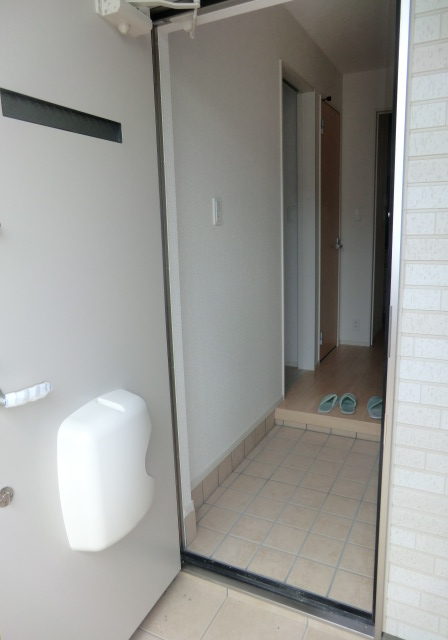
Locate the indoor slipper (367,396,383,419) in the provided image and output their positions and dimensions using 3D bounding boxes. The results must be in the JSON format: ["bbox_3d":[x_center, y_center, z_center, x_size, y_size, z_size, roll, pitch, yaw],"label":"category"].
[{"bbox_3d":[0.933,0.524,2.715,0.097,0.063,0.265,2,11,21],"label":"indoor slipper"}]

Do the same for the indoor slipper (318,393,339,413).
[{"bbox_3d":[0.679,0.514,2.830,0.097,0.063,0.265,4,12,29],"label":"indoor slipper"}]

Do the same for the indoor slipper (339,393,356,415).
[{"bbox_3d":[0.784,0.514,2.803,0.097,0.063,0.265,1,11,19],"label":"indoor slipper"}]

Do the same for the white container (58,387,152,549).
[{"bbox_3d":[-0.294,0.395,1.174,0.114,0.358,0.265,3,12,26],"label":"white container"}]

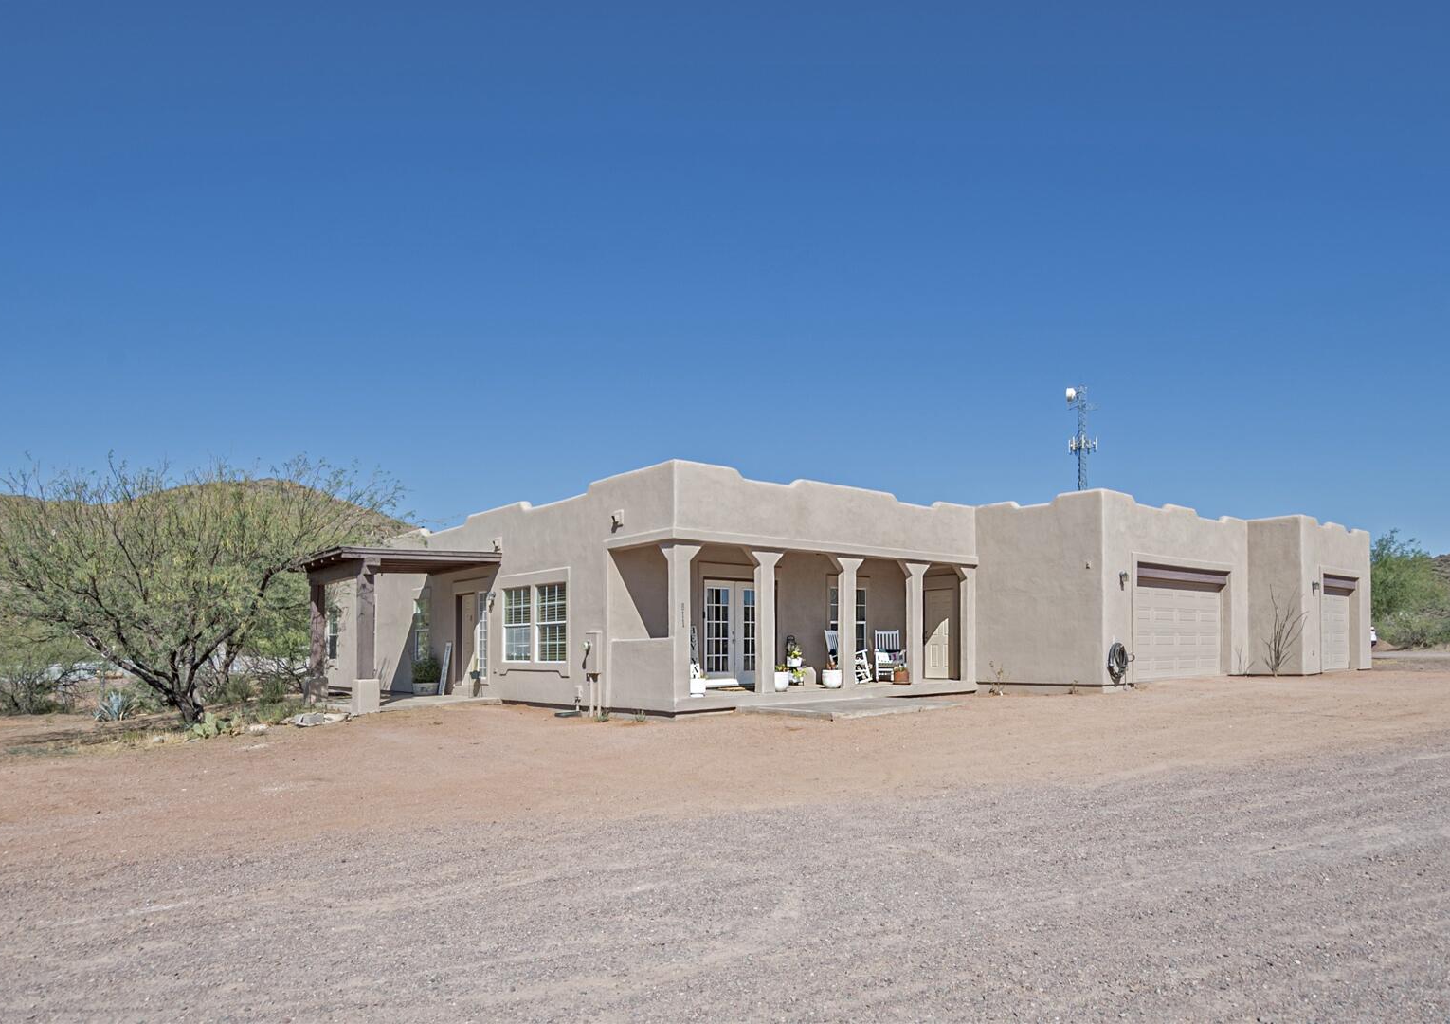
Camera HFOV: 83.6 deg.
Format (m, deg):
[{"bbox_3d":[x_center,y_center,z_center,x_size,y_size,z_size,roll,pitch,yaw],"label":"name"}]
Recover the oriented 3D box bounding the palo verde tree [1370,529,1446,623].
[{"bbox_3d":[45.487,4.767,55.000,6.000,7.200,6.000,8,-12,-40],"label":"palo verde tree"}]

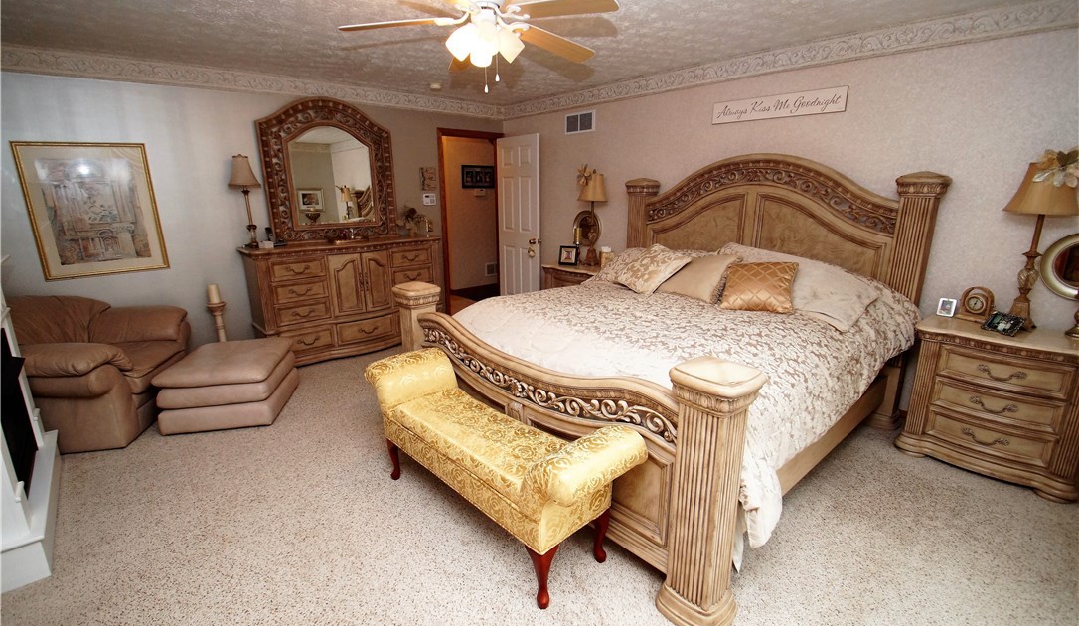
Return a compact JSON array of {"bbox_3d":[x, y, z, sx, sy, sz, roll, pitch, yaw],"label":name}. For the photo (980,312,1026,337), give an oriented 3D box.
[{"bbox_3d":[2.474,0.061,2.394,0.030,0.107,0.146,24,9,-19],"label":"photo"}]

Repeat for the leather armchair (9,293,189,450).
[{"bbox_3d":[-3.100,0.323,3.053,0.900,0.860,0.990,-4,16,-11],"label":"leather armchair"}]

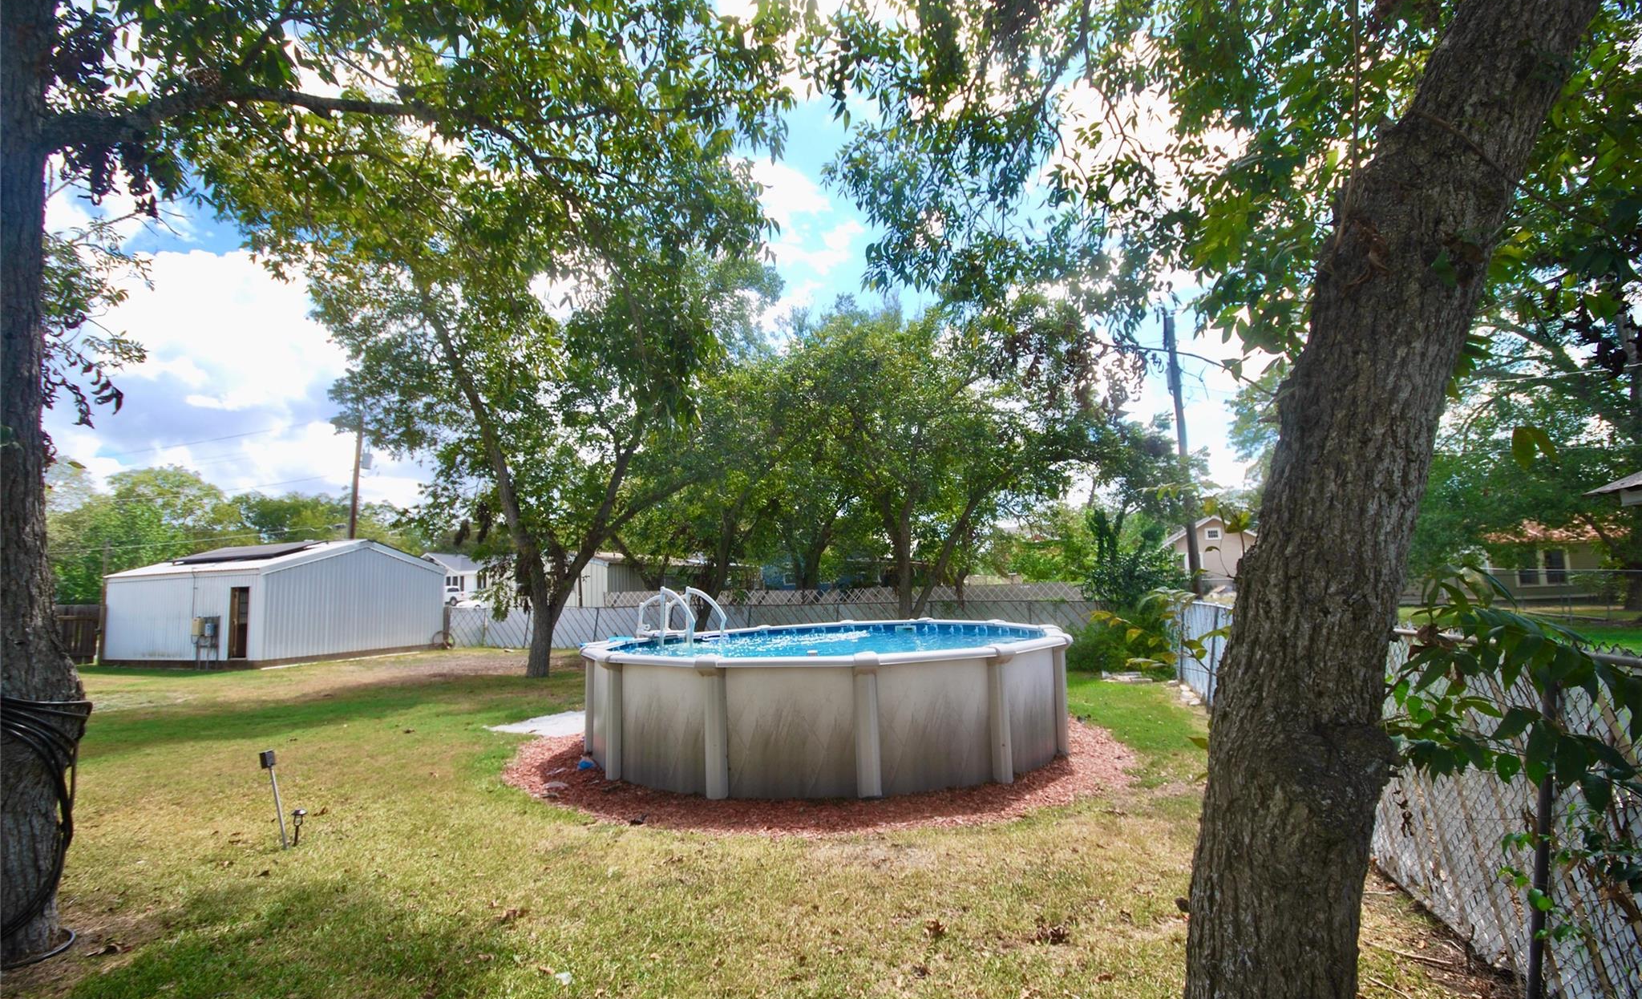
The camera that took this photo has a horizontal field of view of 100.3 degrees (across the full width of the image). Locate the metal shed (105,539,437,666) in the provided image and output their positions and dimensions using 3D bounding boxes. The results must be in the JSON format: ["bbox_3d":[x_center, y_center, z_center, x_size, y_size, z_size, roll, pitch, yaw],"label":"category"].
[{"bbox_3d":[-19.329,3.654,24.774,8.296,3.986,6.363,-4,-8,20],"label":"metal shed"}]

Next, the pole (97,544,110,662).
[{"bbox_3d":[-24.433,3.500,23.334,0.220,4.247,0.220,-9,-10,43],"label":"pole"}]

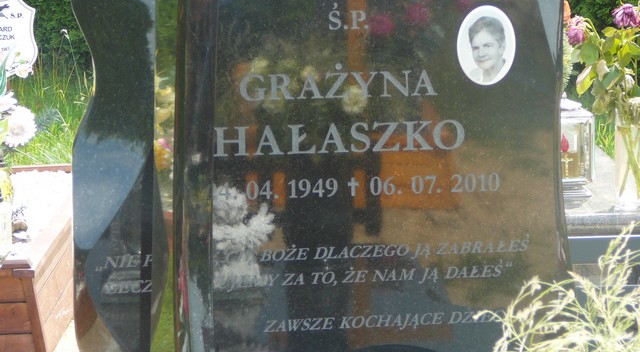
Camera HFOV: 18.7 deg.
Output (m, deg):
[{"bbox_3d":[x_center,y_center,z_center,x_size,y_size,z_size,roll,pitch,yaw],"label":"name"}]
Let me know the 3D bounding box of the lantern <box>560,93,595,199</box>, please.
[{"bbox_3d":[0.562,-0.074,4.450,0.128,0.238,0.128,0,13,2],"label":"lantern"}]

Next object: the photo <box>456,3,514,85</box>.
[{"bbox_3d":[0.300,-0.235,3.500,0.108,0.147,0.008,-2,11,-6],"label":"photo"}]

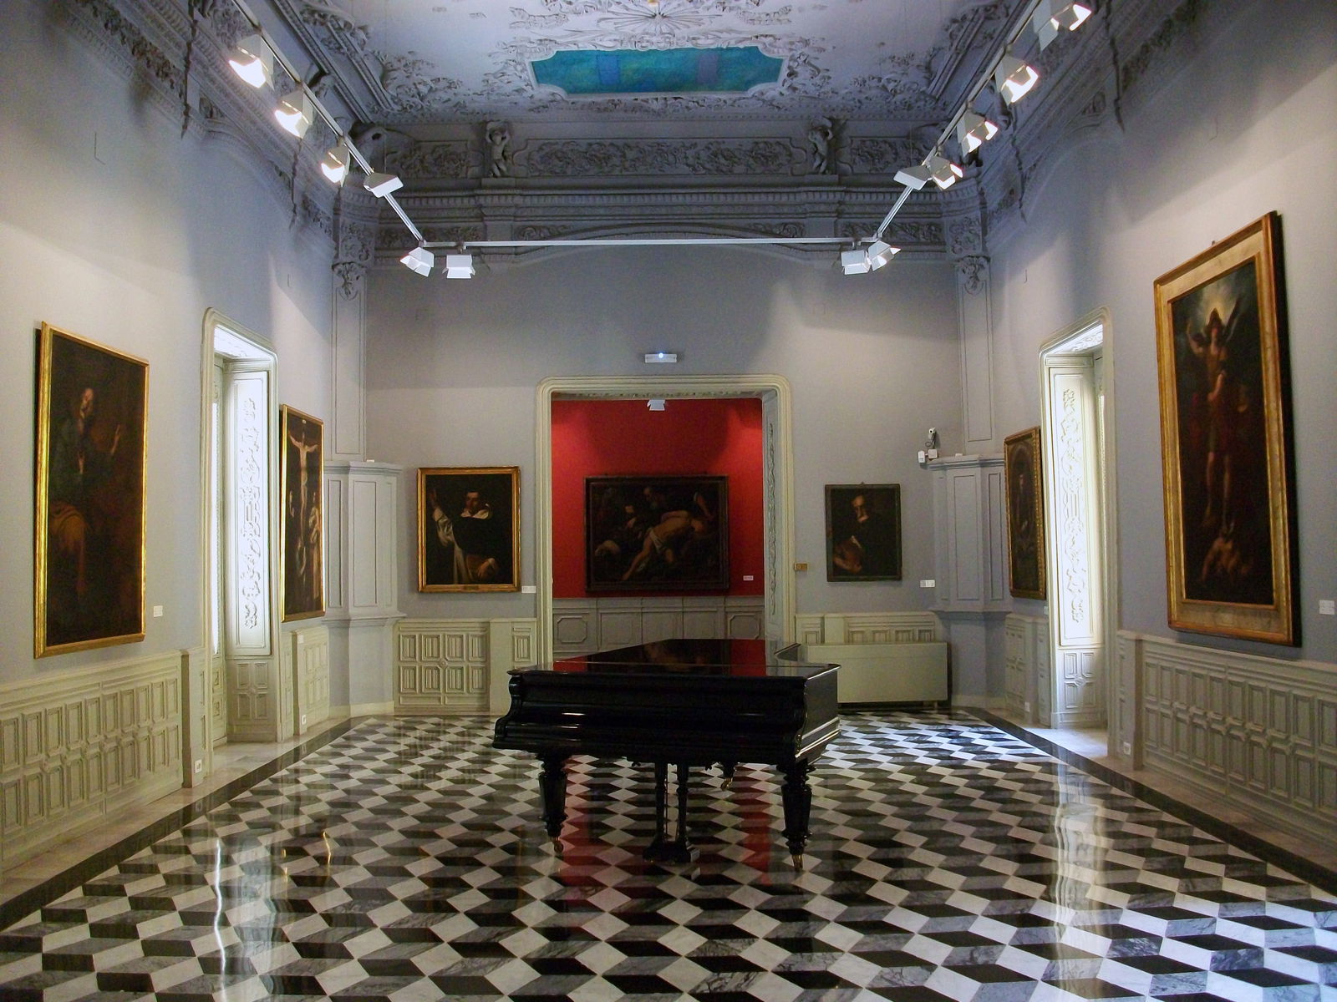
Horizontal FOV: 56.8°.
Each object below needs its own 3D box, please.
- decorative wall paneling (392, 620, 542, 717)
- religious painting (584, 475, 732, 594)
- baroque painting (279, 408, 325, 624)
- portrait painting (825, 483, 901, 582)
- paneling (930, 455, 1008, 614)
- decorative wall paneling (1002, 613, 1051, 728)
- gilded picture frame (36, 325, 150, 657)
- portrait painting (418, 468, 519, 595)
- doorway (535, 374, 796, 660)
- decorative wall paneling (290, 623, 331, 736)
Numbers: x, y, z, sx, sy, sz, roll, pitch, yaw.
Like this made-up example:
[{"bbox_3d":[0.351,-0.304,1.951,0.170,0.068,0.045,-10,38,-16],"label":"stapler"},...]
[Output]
[{"bbox_3d":[-1.975,1.633,12.116,1.391,0.945,0.100,-1,-3,0],"label":"decorative wall paneling"},{"bbox_3d":[-0.165,0.490,18.147,2.090,1.668,0.080,-1,-3,0],"label":"religious painting"},{"bbox_3d":[-3.289,0.138,11.041,0.080,1.829,1.244,-1,-3,0],"label":"baroque painting"},{"bbox_3d":[1.911,0.318,12.153,0.748,0.963,0.060,-1,-3,0],"label":"portrait painting"},{"bbox_3d":[2.946,0.329,12.077,0.755,1.527,0.211,-2,-3,21],"label":"paneling"},{"bbox_3d":[3.249,1.527,11.174,0.120,0.927,1.087,-1,-3,0],"label":"decorative wall paneling"},{"bbox_3d":[-3.280,-0.033,7.021,0.080,1.733,1.318,0,-3,0],"label":"gilded picture frame"},{"bbox_3d":[-1.952,0.287,12.149,0.998,1.228,0.080,-1,-3,0],"label":"portrait painting"},{"bbox_3d":[-0.030,0.426,12.376,2.537,3.327,0.500,-1,-3,0],"label":"doorway"},{"bbox_3d":[-3.273,1.625,11.353,0.120,0.925,1.148,-1,-3,0],"label":"decorative wall paneling"}]

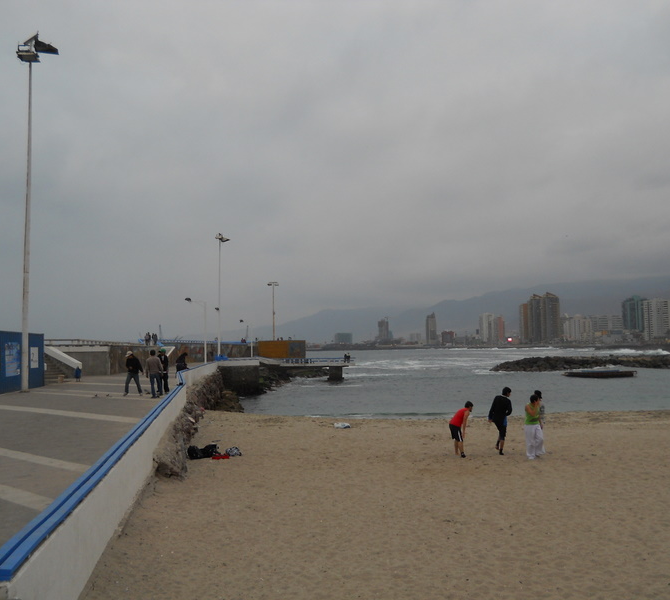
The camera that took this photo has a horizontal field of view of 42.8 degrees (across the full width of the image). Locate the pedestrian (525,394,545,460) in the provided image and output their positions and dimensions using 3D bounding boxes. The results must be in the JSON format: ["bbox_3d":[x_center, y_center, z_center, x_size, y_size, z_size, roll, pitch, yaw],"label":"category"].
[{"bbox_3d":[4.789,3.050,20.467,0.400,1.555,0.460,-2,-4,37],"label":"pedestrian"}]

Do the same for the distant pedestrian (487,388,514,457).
[{"bbox_3d":[4.077,2.989,21.071,0.520,1.683,0.480,-2,-4,30],"label":"distant pedestrian"}]

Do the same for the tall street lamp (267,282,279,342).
[{"bbox_3d":[-11.807,3.269,165.058,2.200,13.327,1.300,0,-3,0],"label":"tall street lamp"}]

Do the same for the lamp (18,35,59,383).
[{"bbox_3d":[-12.595,-3.812,36.252,1.550,15.333,1.350,1,-3,-11],"label":"lamp"}]

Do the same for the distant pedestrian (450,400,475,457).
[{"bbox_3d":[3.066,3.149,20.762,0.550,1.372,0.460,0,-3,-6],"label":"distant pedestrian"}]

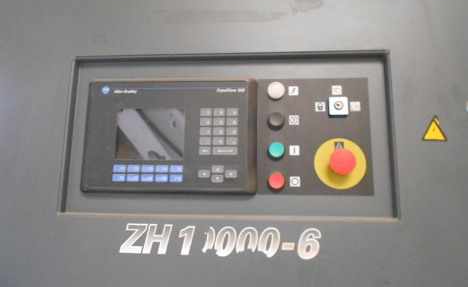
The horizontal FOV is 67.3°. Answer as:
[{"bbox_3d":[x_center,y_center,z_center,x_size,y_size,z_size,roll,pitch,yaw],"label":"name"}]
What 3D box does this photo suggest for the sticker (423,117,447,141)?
[{"bbox_3d":[0.307,-0.024,0.538,0.037,0.039,0.002,0,-10,4],"label":"sticker"}]

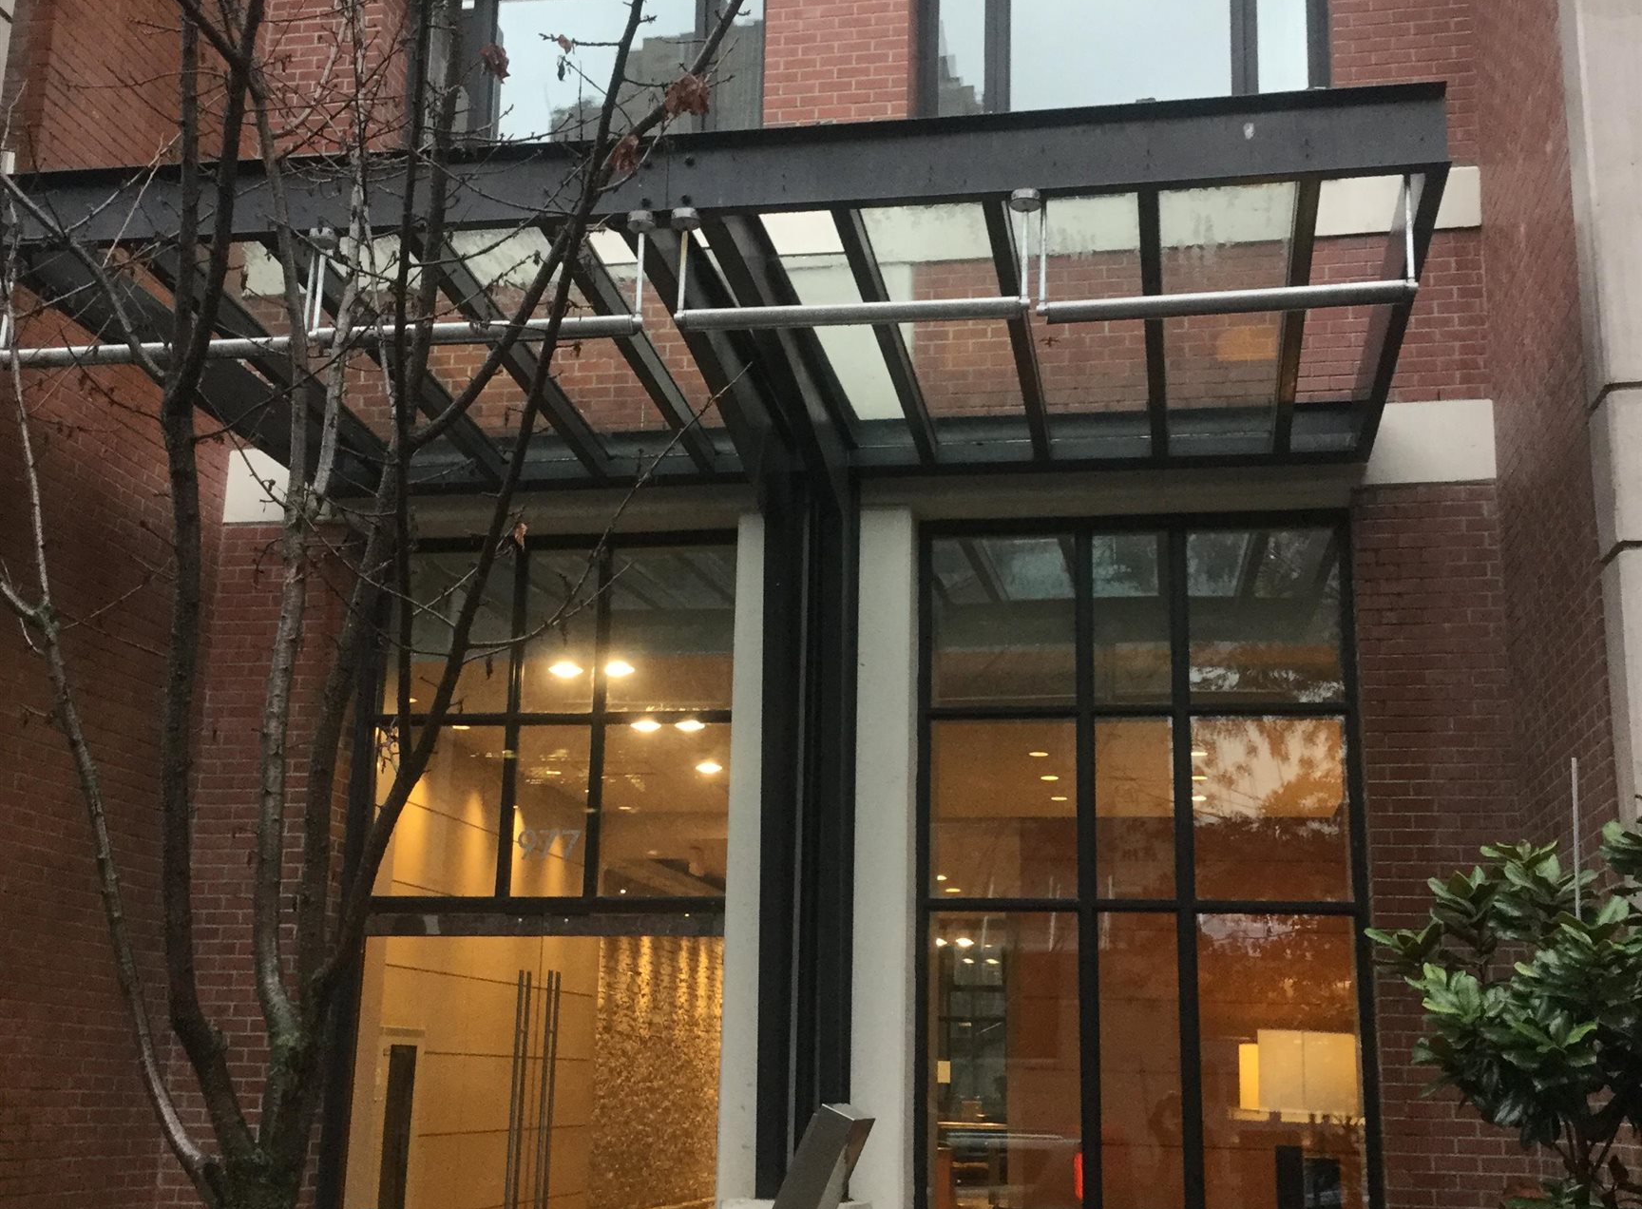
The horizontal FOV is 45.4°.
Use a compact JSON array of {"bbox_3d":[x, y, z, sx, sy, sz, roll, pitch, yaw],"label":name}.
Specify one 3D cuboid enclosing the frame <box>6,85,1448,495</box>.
[{"bbox_3d":[-0.267,-1.169,8.758,5.530,0.335,3.239,-1,-15,10],"label":"frame"}]

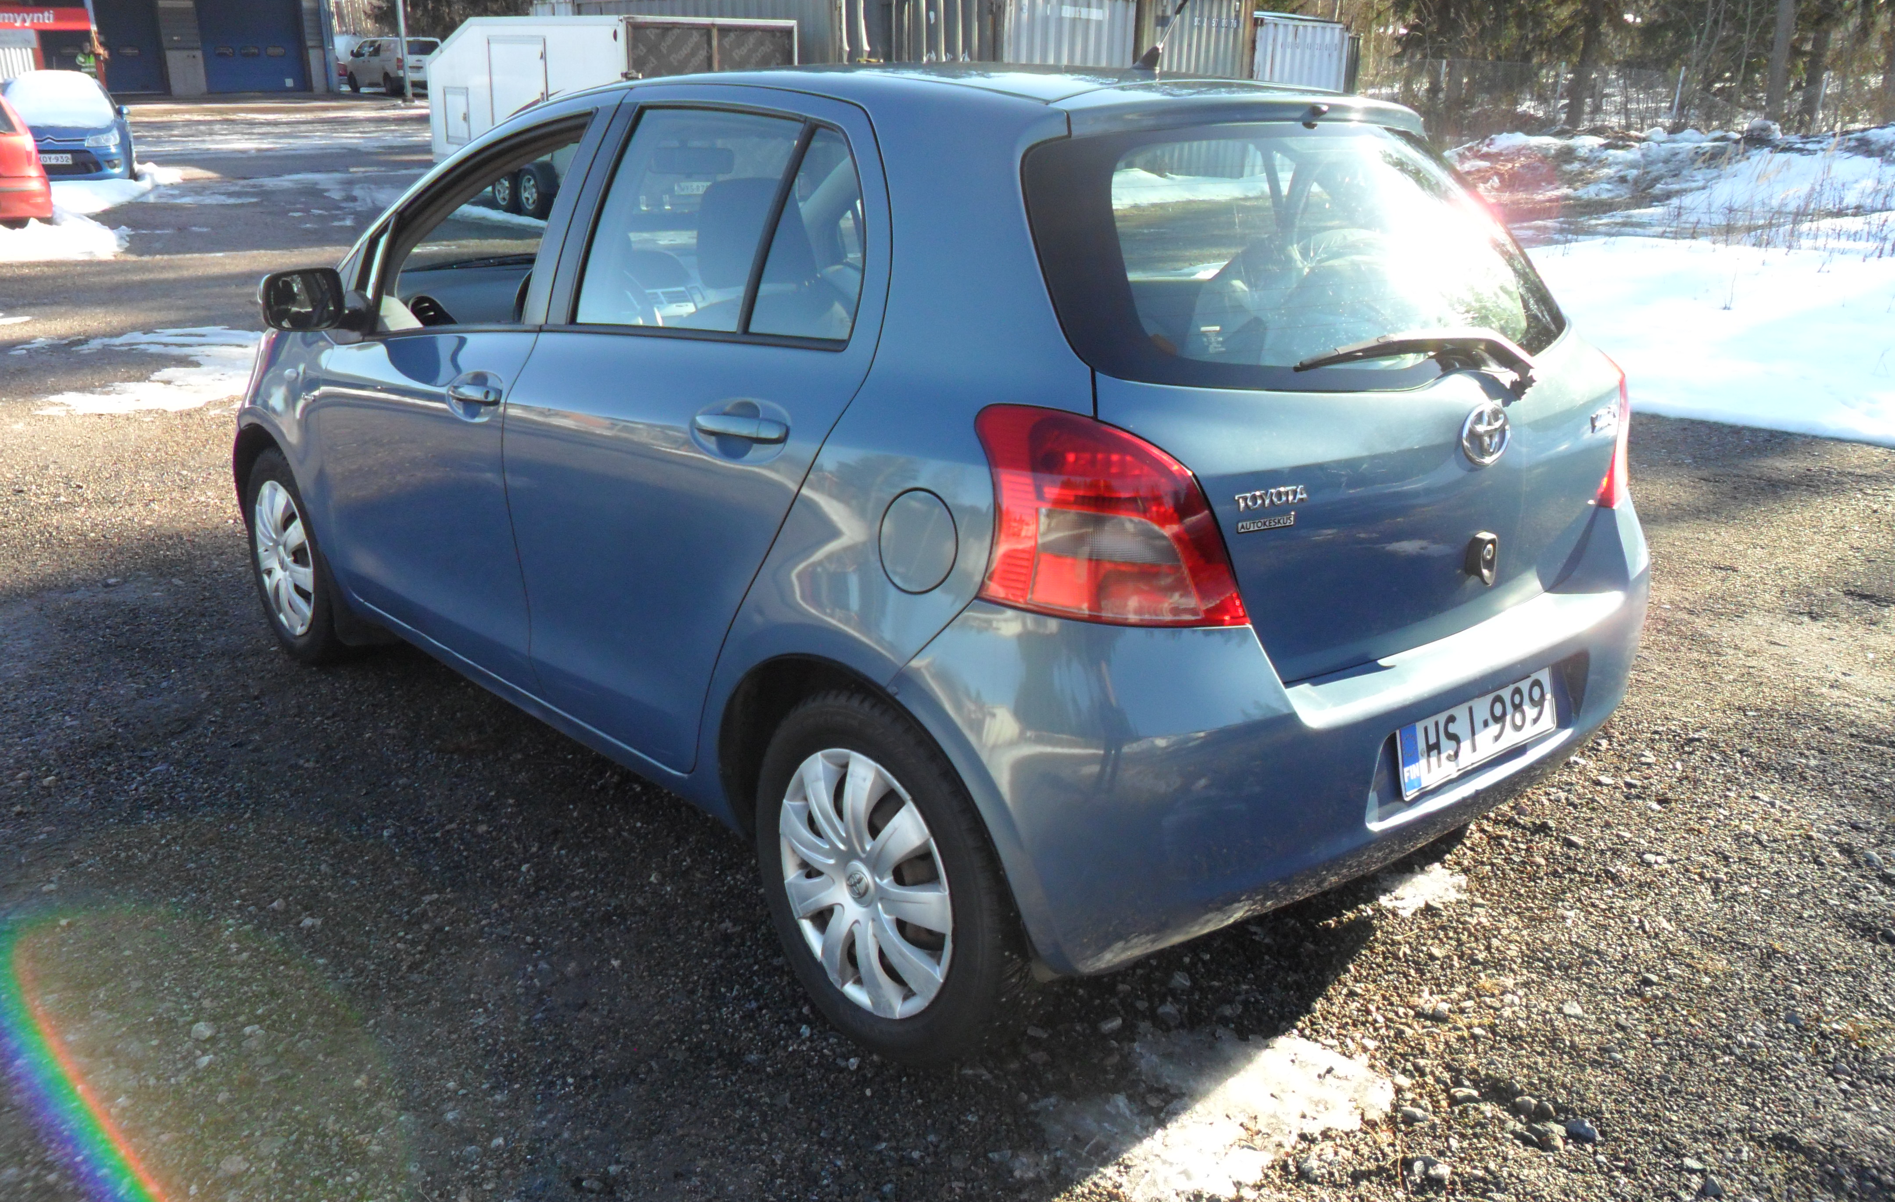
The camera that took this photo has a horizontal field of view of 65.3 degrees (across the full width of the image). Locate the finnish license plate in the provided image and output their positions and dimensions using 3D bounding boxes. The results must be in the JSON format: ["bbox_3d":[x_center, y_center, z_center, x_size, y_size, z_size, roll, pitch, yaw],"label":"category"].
[{"bbox_3d":[0.811,0.196,2.241,0.442,0.113,0.015,-13,12,-39],"label":"finnish license plate"}]

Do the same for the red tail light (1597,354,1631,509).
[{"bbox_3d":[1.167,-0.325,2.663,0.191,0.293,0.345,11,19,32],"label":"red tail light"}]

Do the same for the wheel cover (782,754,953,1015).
[{"bbox_3d":[-0.117,0.408,2.156,0.060,0.402,0.402,-13,21,-39],"label":"wheel cover"}]

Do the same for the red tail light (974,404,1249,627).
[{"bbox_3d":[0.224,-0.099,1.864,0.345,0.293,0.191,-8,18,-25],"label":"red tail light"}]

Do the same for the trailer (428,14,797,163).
[{"bbox_3d":[-3.973,-5.534,16.879,2.233,2.042,4.700,-17,27,-40],"label":"trailer"}]

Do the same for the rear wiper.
[{"bbox_3d":[0.678,-0.322,2.072,0.510,0.112,0.080,-10,19,-32],"label":"rear wiper"}]

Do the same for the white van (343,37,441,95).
[{"bbox_3d":[-20.060,-19.349,53.407,1.900,1.950,4.850,-18,27,-41],"label":"white van"}]

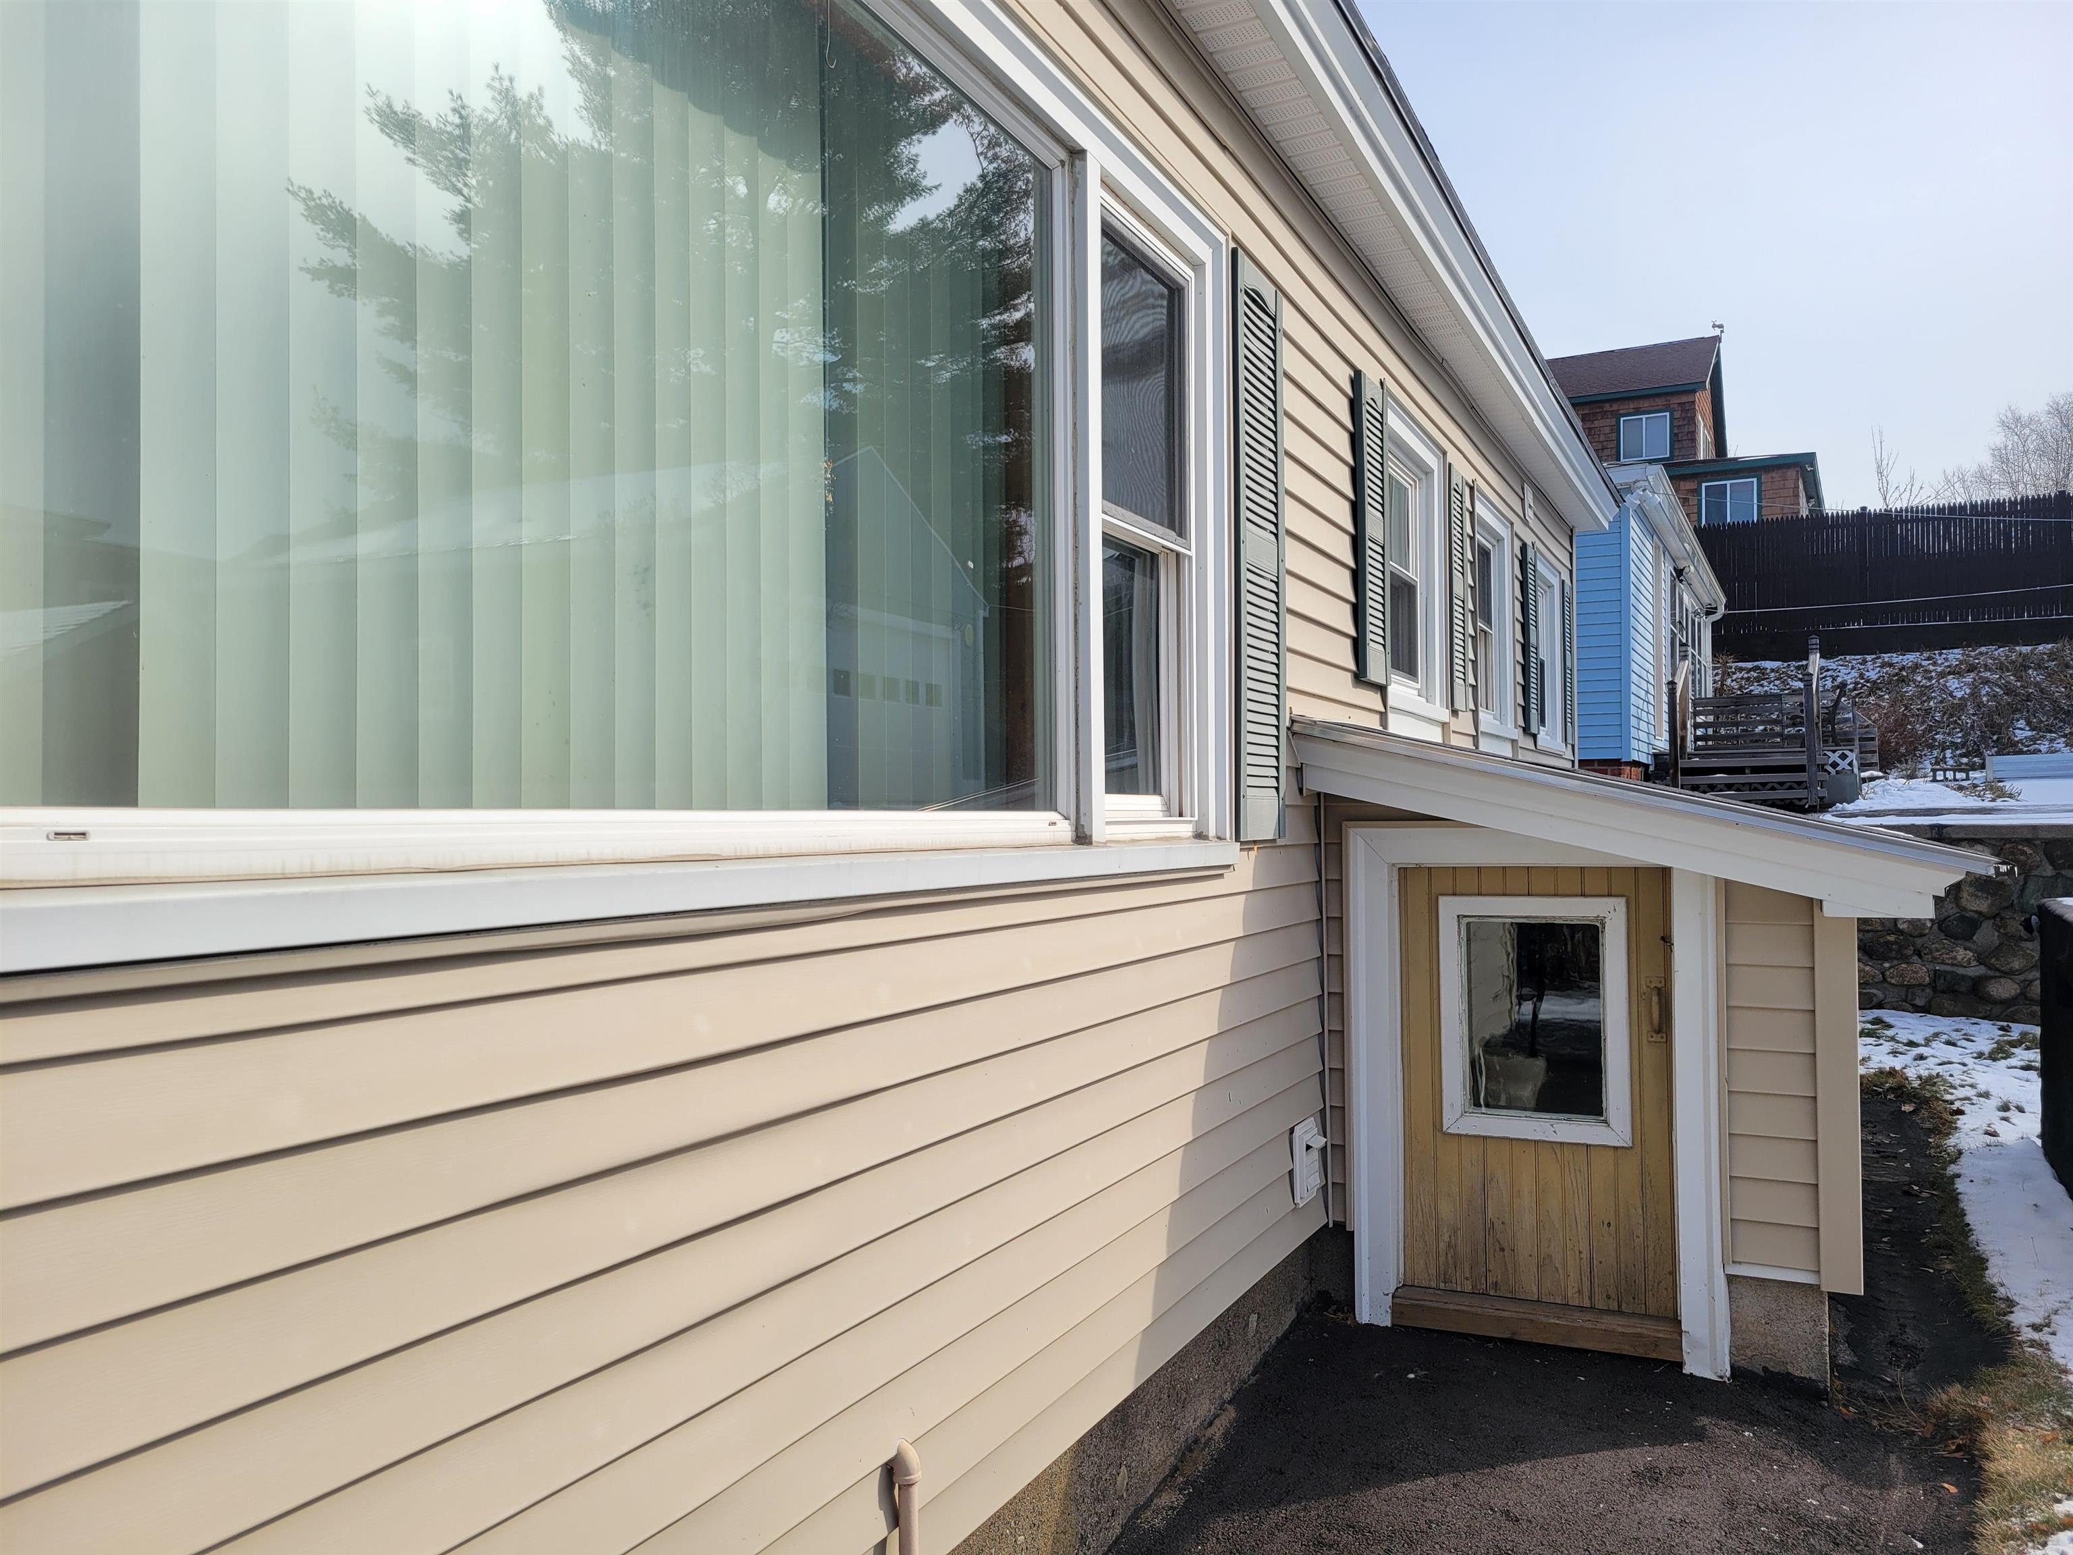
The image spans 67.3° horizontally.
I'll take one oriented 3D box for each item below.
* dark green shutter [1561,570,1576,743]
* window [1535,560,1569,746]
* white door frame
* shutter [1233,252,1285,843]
[{"bbox_3d":[3.273,-0.687,9.600,0.032,0.980,0.355,-1,-2,26],"label":"dark green shutter"},{"bbox_3d":[2.978,-0.717,9.026,0.110,1.030,1.000,-1,-2,26],"label":"window"},{"bbox_3d":[1.378,0.865,4.340,1.000,1.450,0.120,-1,-2,26],"label":"white door frame"},{"bbox_3d":[0.564,-0.567,3.965,0.032,1.450,0.365,-1,-2,26],"label":"shutter"}]

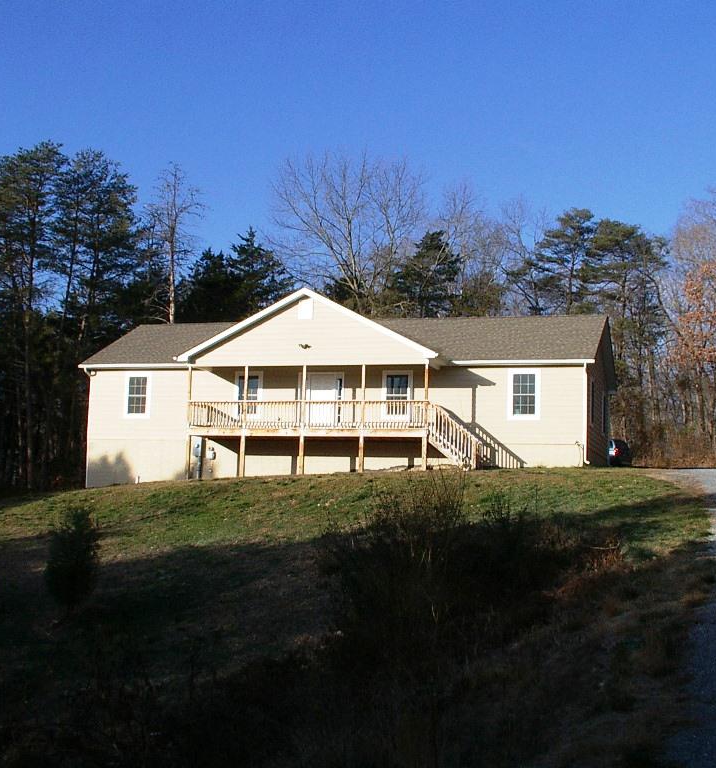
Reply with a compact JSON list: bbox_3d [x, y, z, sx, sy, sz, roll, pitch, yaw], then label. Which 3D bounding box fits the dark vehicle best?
[{"bbox_3d":[11.686,3.507,52.291,1.780,1.480,4.500,0,-7,17],"label":"dark vehicle"}]

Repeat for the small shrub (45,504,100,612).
[{"bbox_3d":[-3.568,2.161,14.000,0.680,1.290,0.680,2,-6,0],"label":"small shrub"}]

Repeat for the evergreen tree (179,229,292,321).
[{"bbox_3d":[-6.002,-1.523,53.345,5.600,11.970,5.200,2,-6,0],"label":"evergreen tree"}]

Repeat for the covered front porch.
[{"bbox_3d":[-0.761,1.314,38.904,10.450,4.050,1.950,0,-7,17],"label":"covered front porch"}]

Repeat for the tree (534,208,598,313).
[{"bbox_3d":[11.407,-2.365,61.194,3.900,14.720,3.900,2,-6,0],"label":"tree"}]

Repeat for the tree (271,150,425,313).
[{"bbox_3d":[-0.773,-3.750,57.086,7.800,16.700,7.300,2,-6,0],"label":"tree"}]

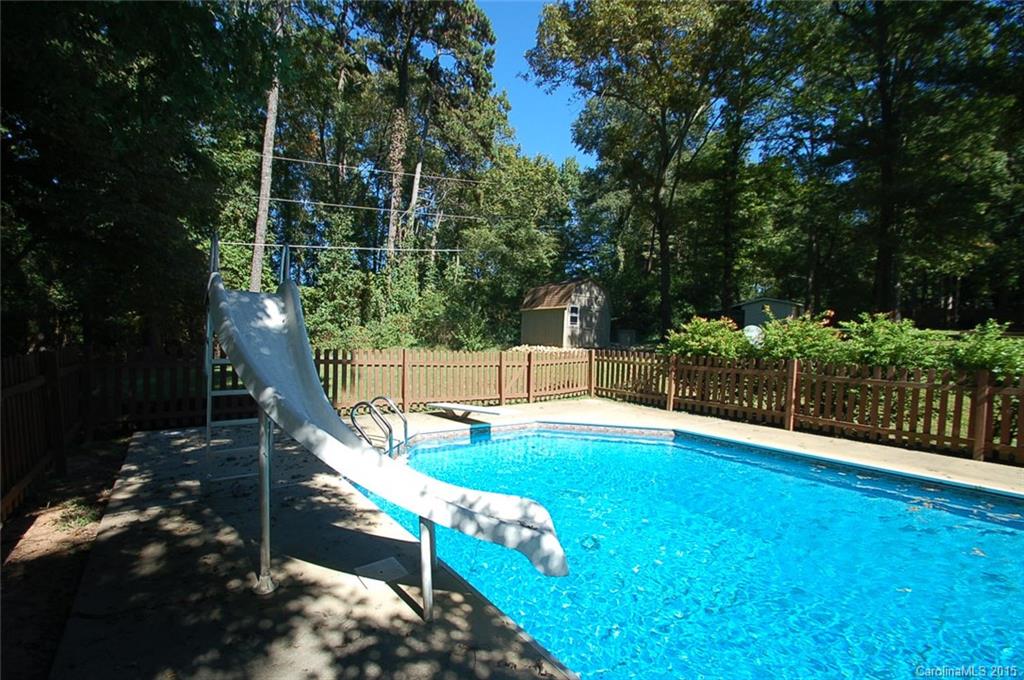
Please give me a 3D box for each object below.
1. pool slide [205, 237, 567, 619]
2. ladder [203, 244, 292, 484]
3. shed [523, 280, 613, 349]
[{"bbox_3d":[-1.310,0.331,3.046,3.670,2.360,1.150,2,1,30],"label":"pool slide"},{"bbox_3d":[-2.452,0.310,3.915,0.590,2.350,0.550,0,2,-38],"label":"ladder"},{"bbox_3d":[2.611,-1.268,21.229,2.950,3.150,3.450,0,2,-34],"label":"shed"}]

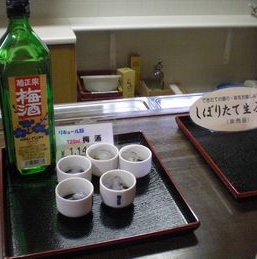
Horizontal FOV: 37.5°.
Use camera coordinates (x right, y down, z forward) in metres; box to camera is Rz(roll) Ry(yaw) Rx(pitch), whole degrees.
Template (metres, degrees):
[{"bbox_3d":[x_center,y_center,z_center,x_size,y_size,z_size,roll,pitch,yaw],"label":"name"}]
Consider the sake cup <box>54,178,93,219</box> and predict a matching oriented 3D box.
[{"bbox_3d":[-0.079,0.102,0.557,0.055,0.037,0.055,3,30,-2],"label":"sake cup"}]

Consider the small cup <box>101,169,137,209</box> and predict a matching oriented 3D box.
[{"bbox_3d":[-0.017,0.092,0.579,0.055,0.037,0.055,3,30,-2],"label":"small cup"}]

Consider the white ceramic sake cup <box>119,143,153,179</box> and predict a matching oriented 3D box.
[{"bbox_3d":[0.011,0.056,0.645,0.055,0.037,0.055,3,30,-2],"label":"white ceramic sake cup"}]

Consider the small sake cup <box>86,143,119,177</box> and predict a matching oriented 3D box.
[{"bbox_3d":[-0.044,0.053,0.643,0.055,0.037,0.055,3,30,-2],"label":"small sake cup"}]

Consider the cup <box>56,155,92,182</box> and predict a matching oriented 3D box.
[{"bbox_3d":[-0.086,0.072,0.607,0.055,0.037,0.055,3,30,-2],"label":"cup"}]

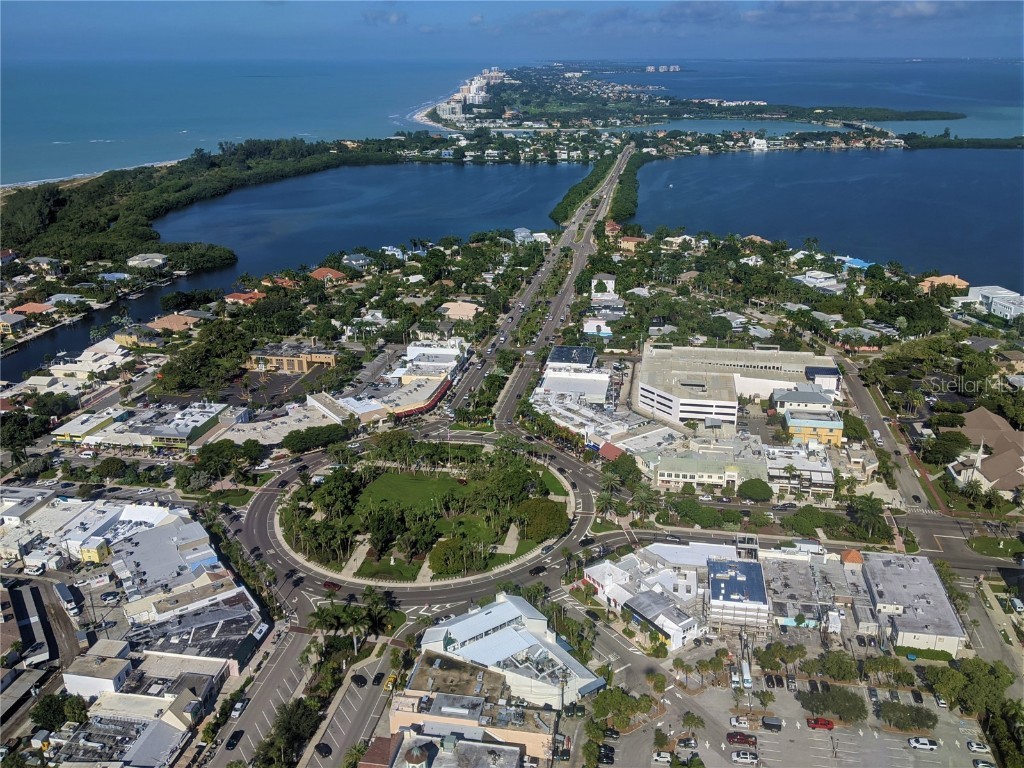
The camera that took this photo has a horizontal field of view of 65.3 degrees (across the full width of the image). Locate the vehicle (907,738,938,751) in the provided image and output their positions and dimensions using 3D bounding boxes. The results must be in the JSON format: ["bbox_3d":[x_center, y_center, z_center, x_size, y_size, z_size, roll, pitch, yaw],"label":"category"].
[{"bbox_3d":[94.410,82.220,183.470,5.900,1.900,2.050,3,23,7],"label":"vehicle"}]

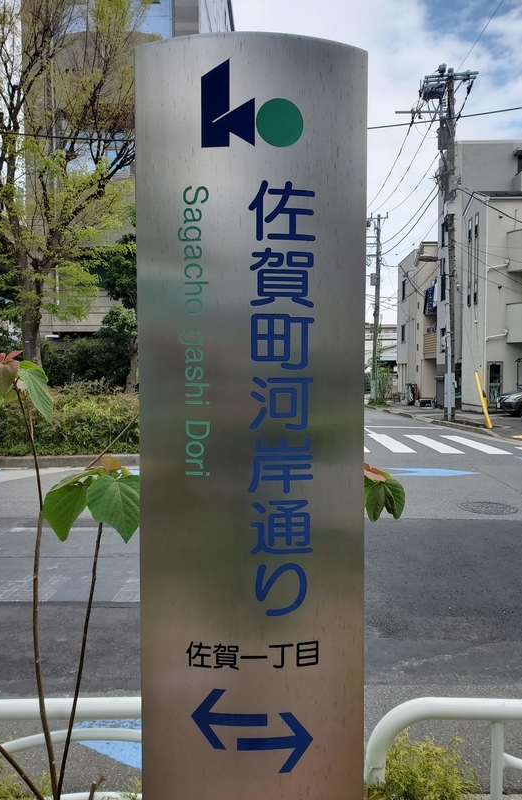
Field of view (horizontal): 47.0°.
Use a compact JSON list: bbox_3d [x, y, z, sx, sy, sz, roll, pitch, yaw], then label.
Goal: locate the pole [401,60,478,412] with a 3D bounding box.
[{"bbox_3d":[5.820,-5.030,19.800,2.400,11.450,1.000,0,2,2],"label":"pole"}]

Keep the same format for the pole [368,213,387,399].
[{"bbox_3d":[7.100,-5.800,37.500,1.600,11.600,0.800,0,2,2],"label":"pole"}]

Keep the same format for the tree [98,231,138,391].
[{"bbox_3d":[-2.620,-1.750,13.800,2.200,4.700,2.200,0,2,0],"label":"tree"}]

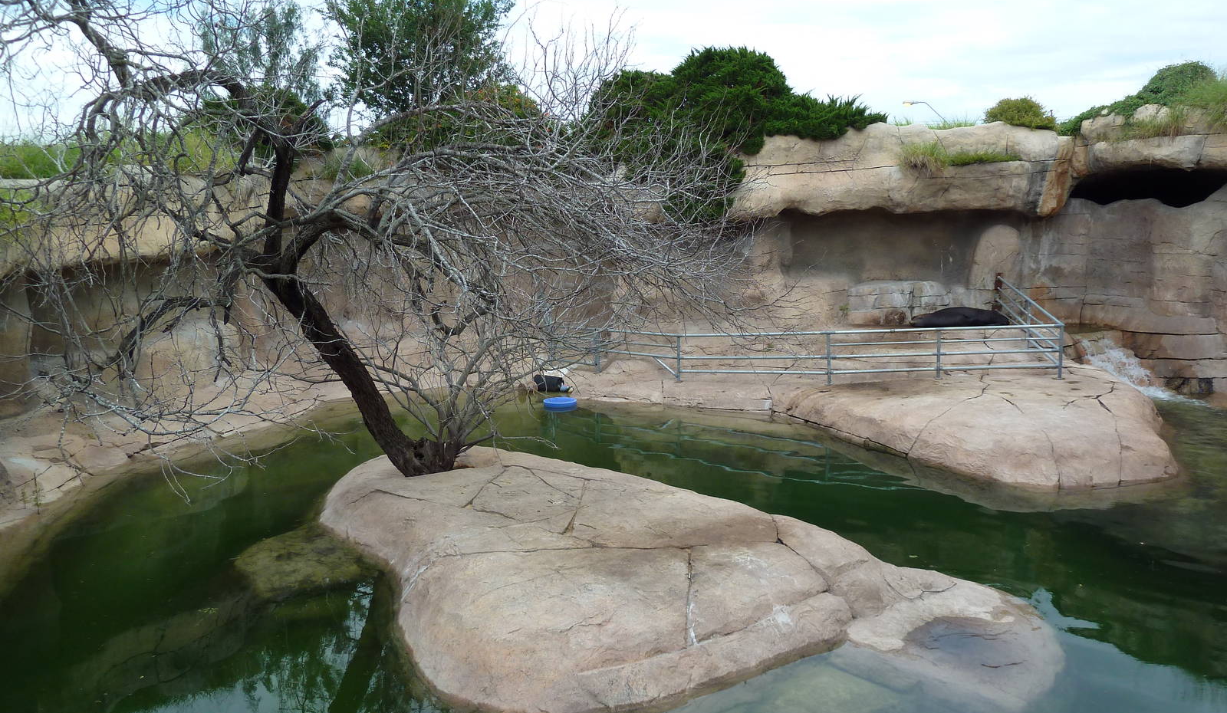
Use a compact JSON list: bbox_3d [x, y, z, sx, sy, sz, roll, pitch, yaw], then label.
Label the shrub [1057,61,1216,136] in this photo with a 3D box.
[{"bbox_3d":[11.448,-5.635,19.400,3.300,1.550,1.800,-1,7,0],"label":"shrub"}]

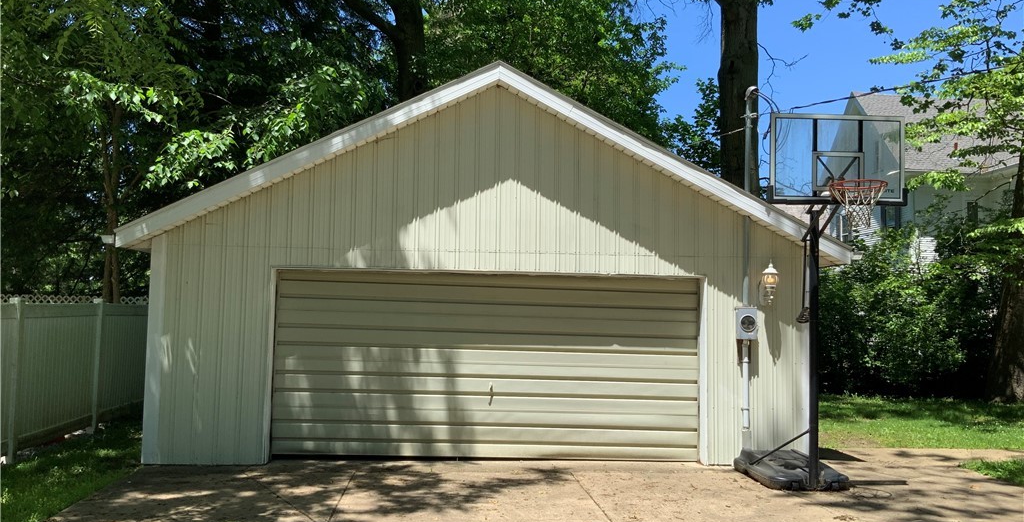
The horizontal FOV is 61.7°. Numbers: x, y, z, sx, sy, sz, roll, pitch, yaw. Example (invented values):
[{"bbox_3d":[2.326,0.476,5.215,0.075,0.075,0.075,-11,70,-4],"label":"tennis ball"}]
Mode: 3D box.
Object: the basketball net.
[{"bbox_3d":[3.155,-0.487,7.810,0.490,0.440,0.500,2,-3,-2],"label":"basketball net"}]

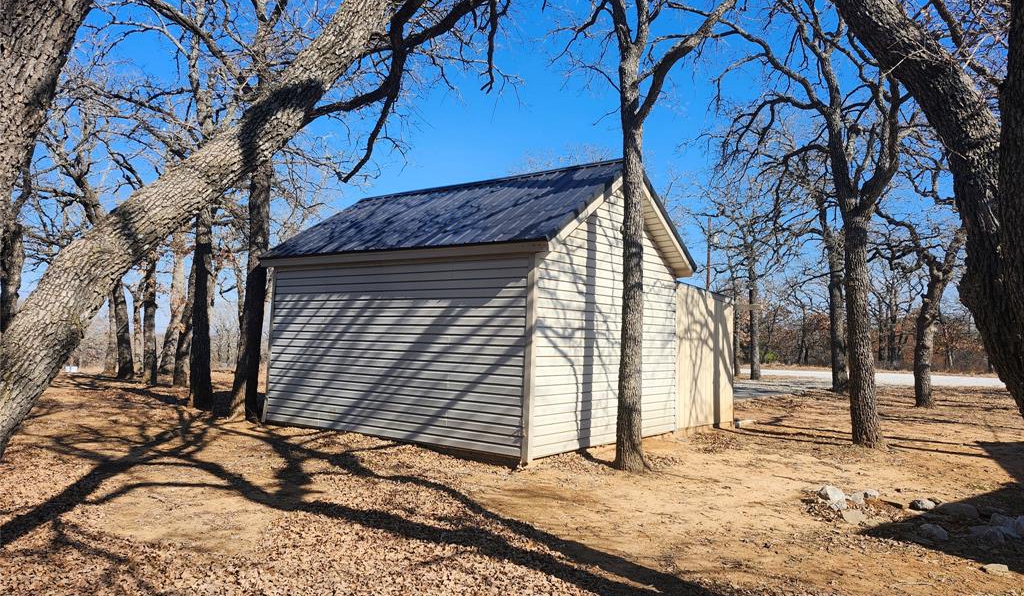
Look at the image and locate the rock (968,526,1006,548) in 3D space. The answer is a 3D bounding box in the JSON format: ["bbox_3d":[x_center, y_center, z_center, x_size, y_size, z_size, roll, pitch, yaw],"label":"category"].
[{"bbox_3d":[3.589,1.801,5.138,0.264,0.117,0.209,-1,-4,35],"label":"rock"}]

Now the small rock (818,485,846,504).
[{"bbox_3d":[3.040,1.856,6.455,0.242,0.143,0.192,0,-4,25],"label":"small rock"}]

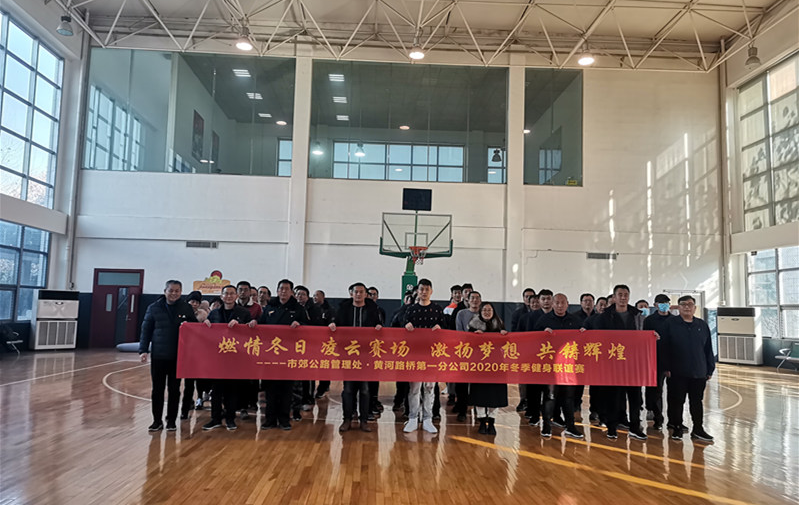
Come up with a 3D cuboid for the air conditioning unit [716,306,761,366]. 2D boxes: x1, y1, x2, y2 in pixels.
[{"bbox_3d":[10.885,2.673,19.175,0.530,1.786,1.107,6,-7,-38],"label":"air conditioning unit"}]

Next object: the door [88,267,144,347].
[{"bbox_3d":[-9.189,1.832,19.522,1.603,2.576,0.160,2,-5,-3],"label":"door"}]

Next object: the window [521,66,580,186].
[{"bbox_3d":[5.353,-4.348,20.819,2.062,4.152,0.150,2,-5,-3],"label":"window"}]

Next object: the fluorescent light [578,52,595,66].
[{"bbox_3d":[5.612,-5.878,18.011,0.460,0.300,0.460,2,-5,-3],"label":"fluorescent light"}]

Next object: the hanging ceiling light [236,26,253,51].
[{"bbox_3d":[-4.519,-6.281,17.576,0.460,0.530,0.460,2,-5,-3],"label":"hanging ceiling light"}]

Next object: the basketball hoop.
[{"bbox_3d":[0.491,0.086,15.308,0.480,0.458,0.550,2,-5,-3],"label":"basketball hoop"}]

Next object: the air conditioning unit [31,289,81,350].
[{"bbox_3d":[-10.506,2.080,18.307,0.530,1.786,1.107,-4,-8,44],"label":"air conditioning unit"}]

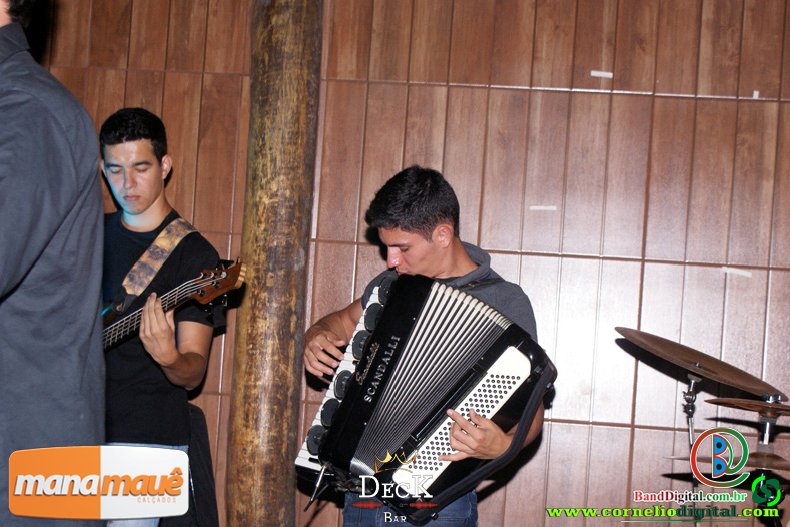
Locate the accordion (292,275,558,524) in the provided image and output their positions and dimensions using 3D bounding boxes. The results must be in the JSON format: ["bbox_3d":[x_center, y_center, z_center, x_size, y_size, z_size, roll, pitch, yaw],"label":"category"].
[{"bbox_3d":[0.028,0.303,3.339,0.510,0.510,0.210,24,-16,33],"label":"accordion"}]

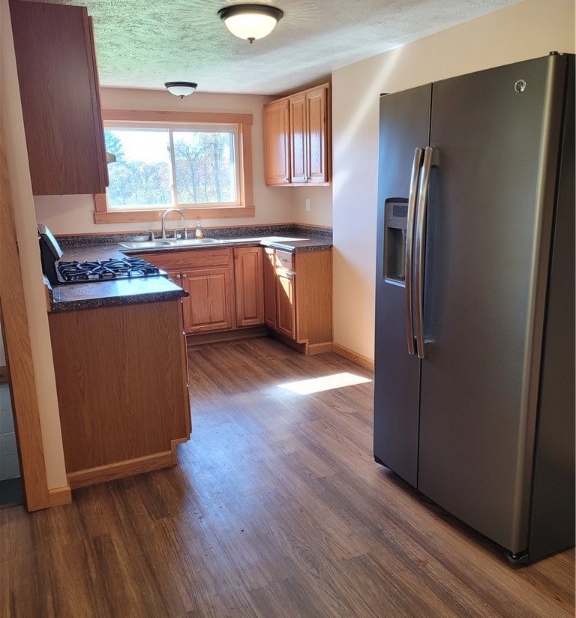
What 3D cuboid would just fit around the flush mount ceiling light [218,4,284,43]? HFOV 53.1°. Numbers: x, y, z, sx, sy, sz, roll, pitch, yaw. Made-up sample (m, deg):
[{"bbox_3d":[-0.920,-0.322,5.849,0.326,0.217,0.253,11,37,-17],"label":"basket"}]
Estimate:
[{"bbox_3d":[-0.187,-1.434,2.946,0.337,0.146,0.337,-1,12,0],"label":"flush mount ceiling light"}]

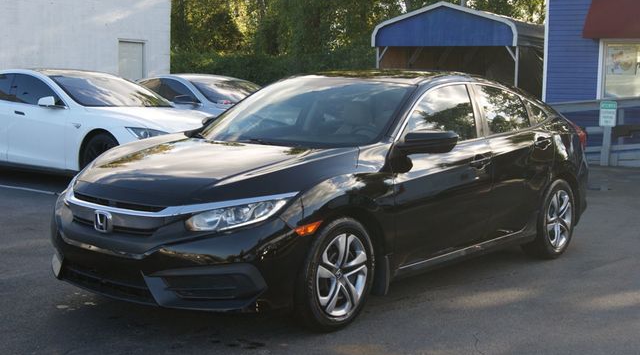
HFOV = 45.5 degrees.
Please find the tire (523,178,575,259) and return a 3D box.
[{"bbox_3d":[1.828,0.323,6.109,0.220,0.640,0.640,6,8,41],"label":"tire"}]

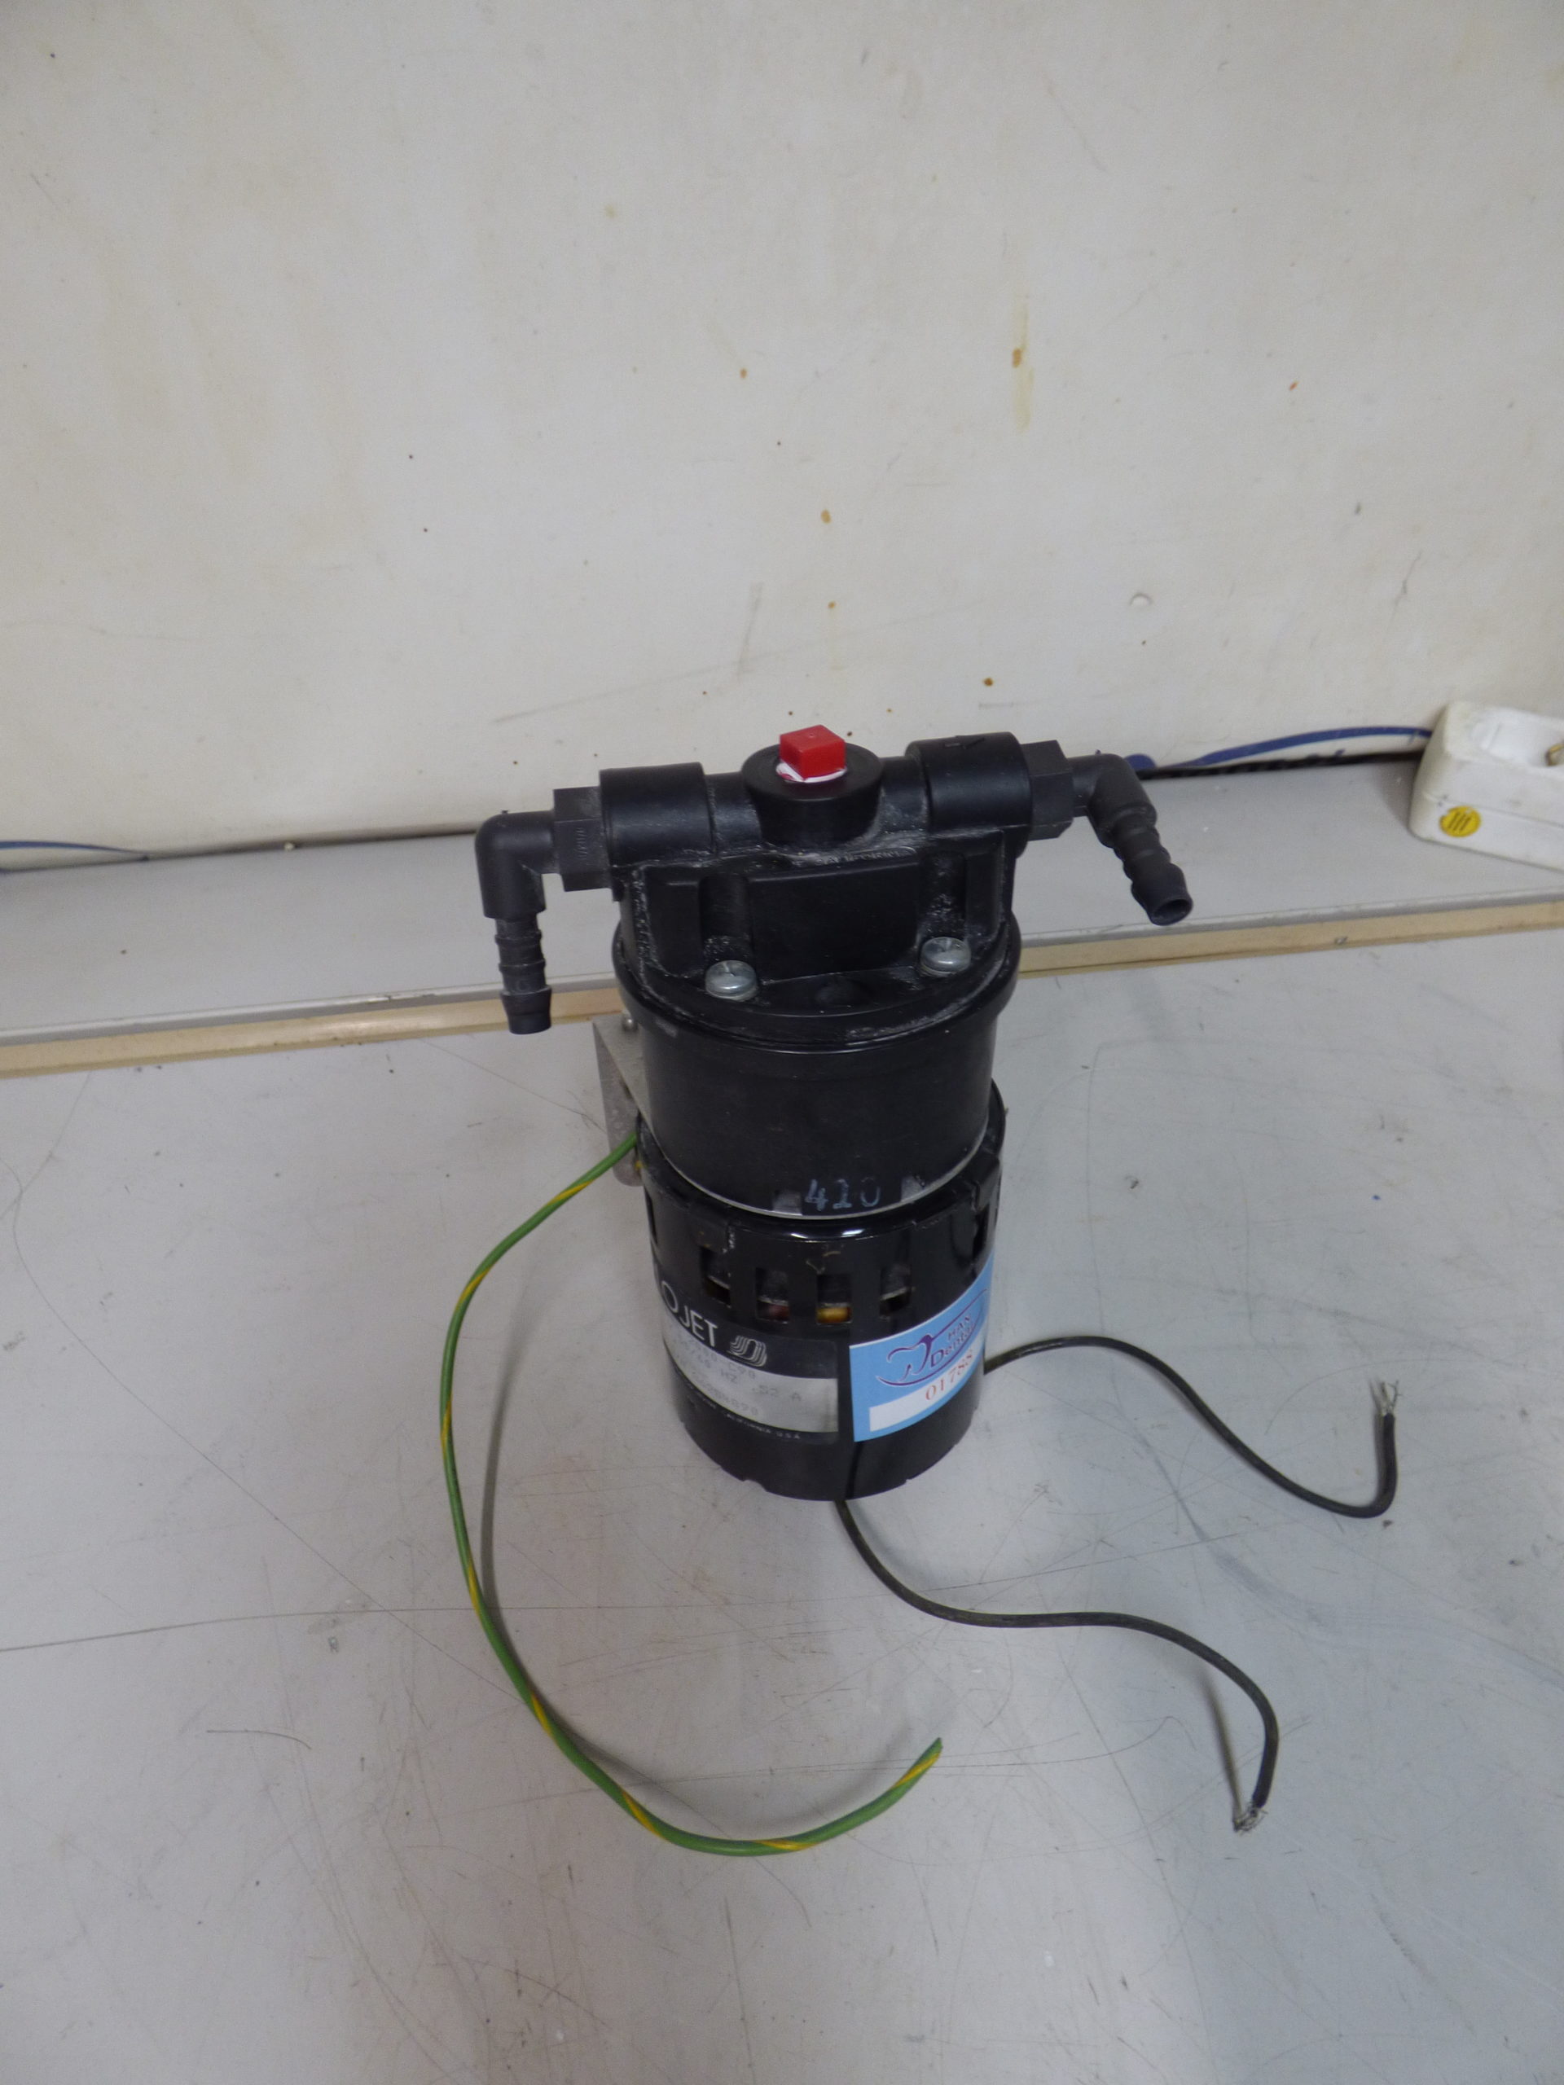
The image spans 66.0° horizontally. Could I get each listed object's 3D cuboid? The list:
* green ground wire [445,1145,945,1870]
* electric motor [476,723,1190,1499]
[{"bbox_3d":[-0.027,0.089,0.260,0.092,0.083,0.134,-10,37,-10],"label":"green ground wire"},{"bbox_3d":[0.009,0.015,0.277,0.132,0.180,0.088,-5,36,-4],"label":"electric motor"}]

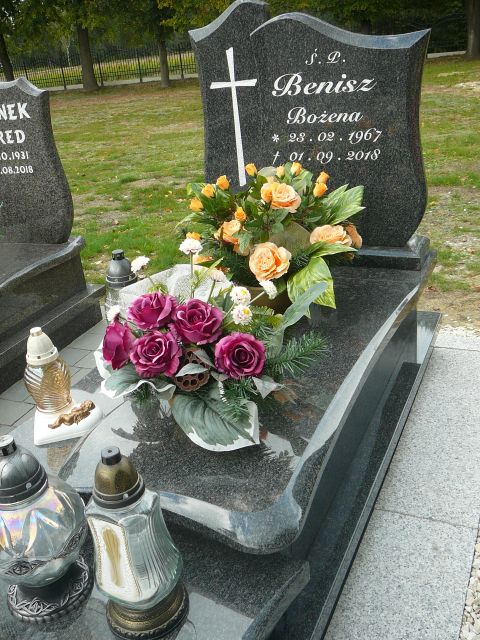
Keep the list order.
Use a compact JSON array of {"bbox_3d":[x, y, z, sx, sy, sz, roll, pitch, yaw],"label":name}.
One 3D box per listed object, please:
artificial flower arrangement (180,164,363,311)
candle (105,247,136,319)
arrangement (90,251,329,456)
[{"bbox_3d":[0.110,-0.237,1.968,0.557,0.430,0.430,-1,24,10],"label":"artificial flower arrangement"},{"bbox_3d":[-0.321,-0.044,1.810,0.126,0.326,0.126,6,26,24],"label":"candle"},{"bbox_3d":[-0.069,0.037,1.513,0.514,0.388,0.399,-1,24,10],"label":"arrangement"}]

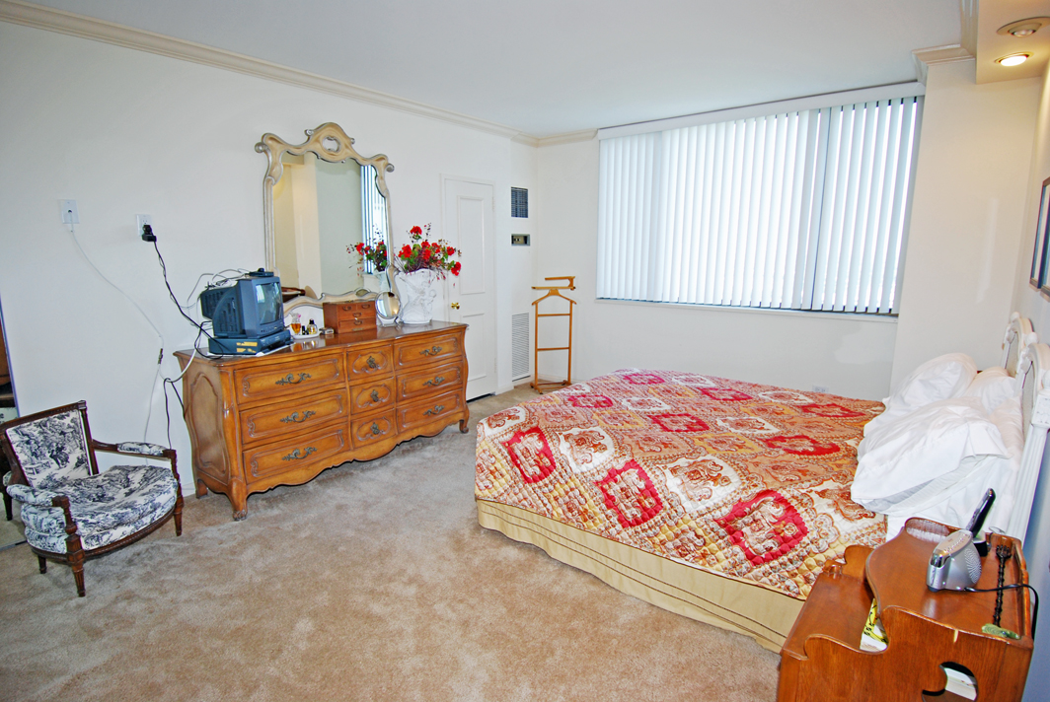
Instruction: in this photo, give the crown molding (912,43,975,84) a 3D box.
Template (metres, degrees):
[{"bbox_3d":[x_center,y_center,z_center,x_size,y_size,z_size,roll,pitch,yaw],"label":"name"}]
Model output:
[{"bbox_3d":[2.560,-1.744,3.215,0.300,0.100,0.540,8,14,37],"label":"crown molding"}]

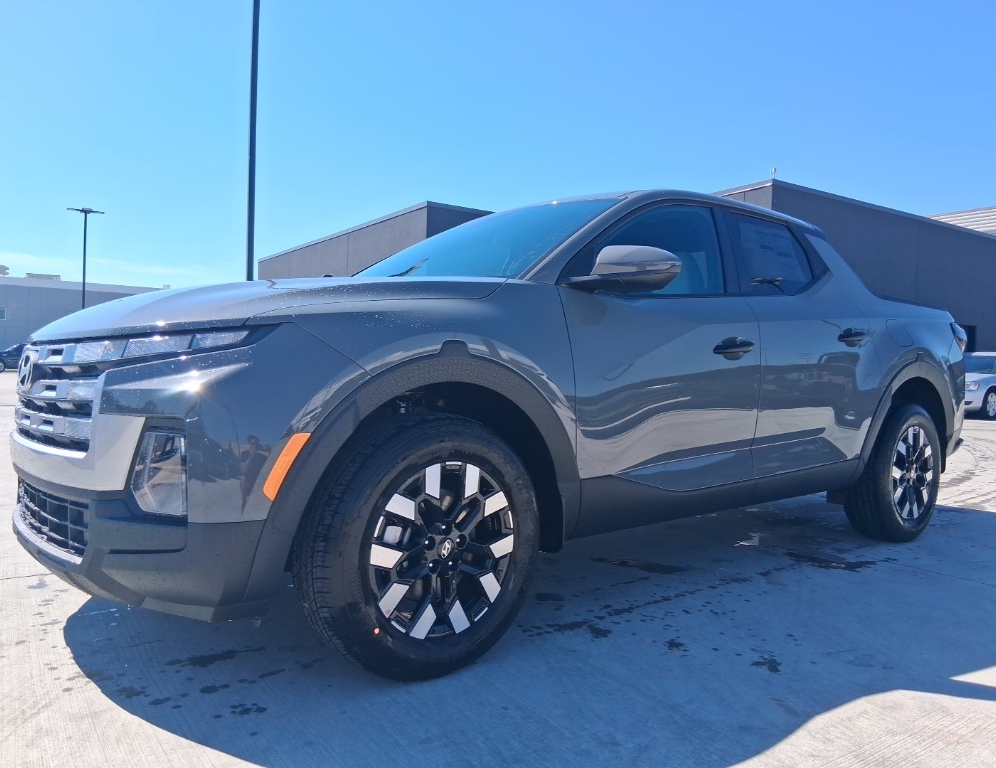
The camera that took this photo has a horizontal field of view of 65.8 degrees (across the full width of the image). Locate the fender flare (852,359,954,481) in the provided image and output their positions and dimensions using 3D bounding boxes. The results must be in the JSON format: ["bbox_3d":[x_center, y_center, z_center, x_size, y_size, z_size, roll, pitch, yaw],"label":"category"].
[{"bbox_3d":[2.143,0.170,4.051,1.150,0.610,0.120,0,0,-39],"label":"fender flare"}]

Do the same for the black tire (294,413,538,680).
[{"bbox_3d":[-0.214,0.466,2.267,0.750,0.750,0.250,0,0,-39],"label":"black tire"}]

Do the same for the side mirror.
[{"bbox_3d":[0.387,-0.360,2.435,0.290,0.155,0.250,0,2,-39],"label":"side mirror"}]

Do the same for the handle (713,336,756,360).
[{"bbox_3d":[0.895,-0.132,2.918,0.260,0.085,0.060,0,2,-39],"label":"handle"}]

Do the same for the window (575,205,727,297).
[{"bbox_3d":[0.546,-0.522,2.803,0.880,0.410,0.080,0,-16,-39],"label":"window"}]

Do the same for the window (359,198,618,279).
[{"bbox_3d":[-0.188,-0.551,3.332,0.930,0.140,1.450,-38,23,-32],"label":"window"}]

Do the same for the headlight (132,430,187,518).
[{"bbox_3d":[-0.775,0.195,1.791,0.180,0.185,0.100,3,2,34],"label":"headlight"}]

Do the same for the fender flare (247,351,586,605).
[{"bbox_3d":[-0.184,0.189,2.088,1.050,0.610,0.130,0,2,-39],"label":"fender flare"}]

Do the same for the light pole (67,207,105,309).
[{"bbox_3d":[-22.091,-4.958,41.000,1.850,8.900,1.850,1,0,-23],"label":"light pole"}]

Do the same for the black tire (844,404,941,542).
[{"bbox_3d":[2.128,0.465,4.149,0.750,0.750,0.250,0,0,-39],"label":"black tire"}]

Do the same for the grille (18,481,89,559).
[{"bbox_3d":[-1.363,0.348,2.301,0.100,0.180,0.980,0,2,-39],"label":"grille"}]

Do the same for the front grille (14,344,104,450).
[{"bbox_3d":[-1.389,0.035,2.368,0.180,0.320,0.970,0,0,-39],"label":"front grille"}]

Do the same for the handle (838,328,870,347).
[{"bbox_3d":[1.696,-0.222,3.673,0.250,0.065,0.060,0,0,-39],"label":"handle"}]

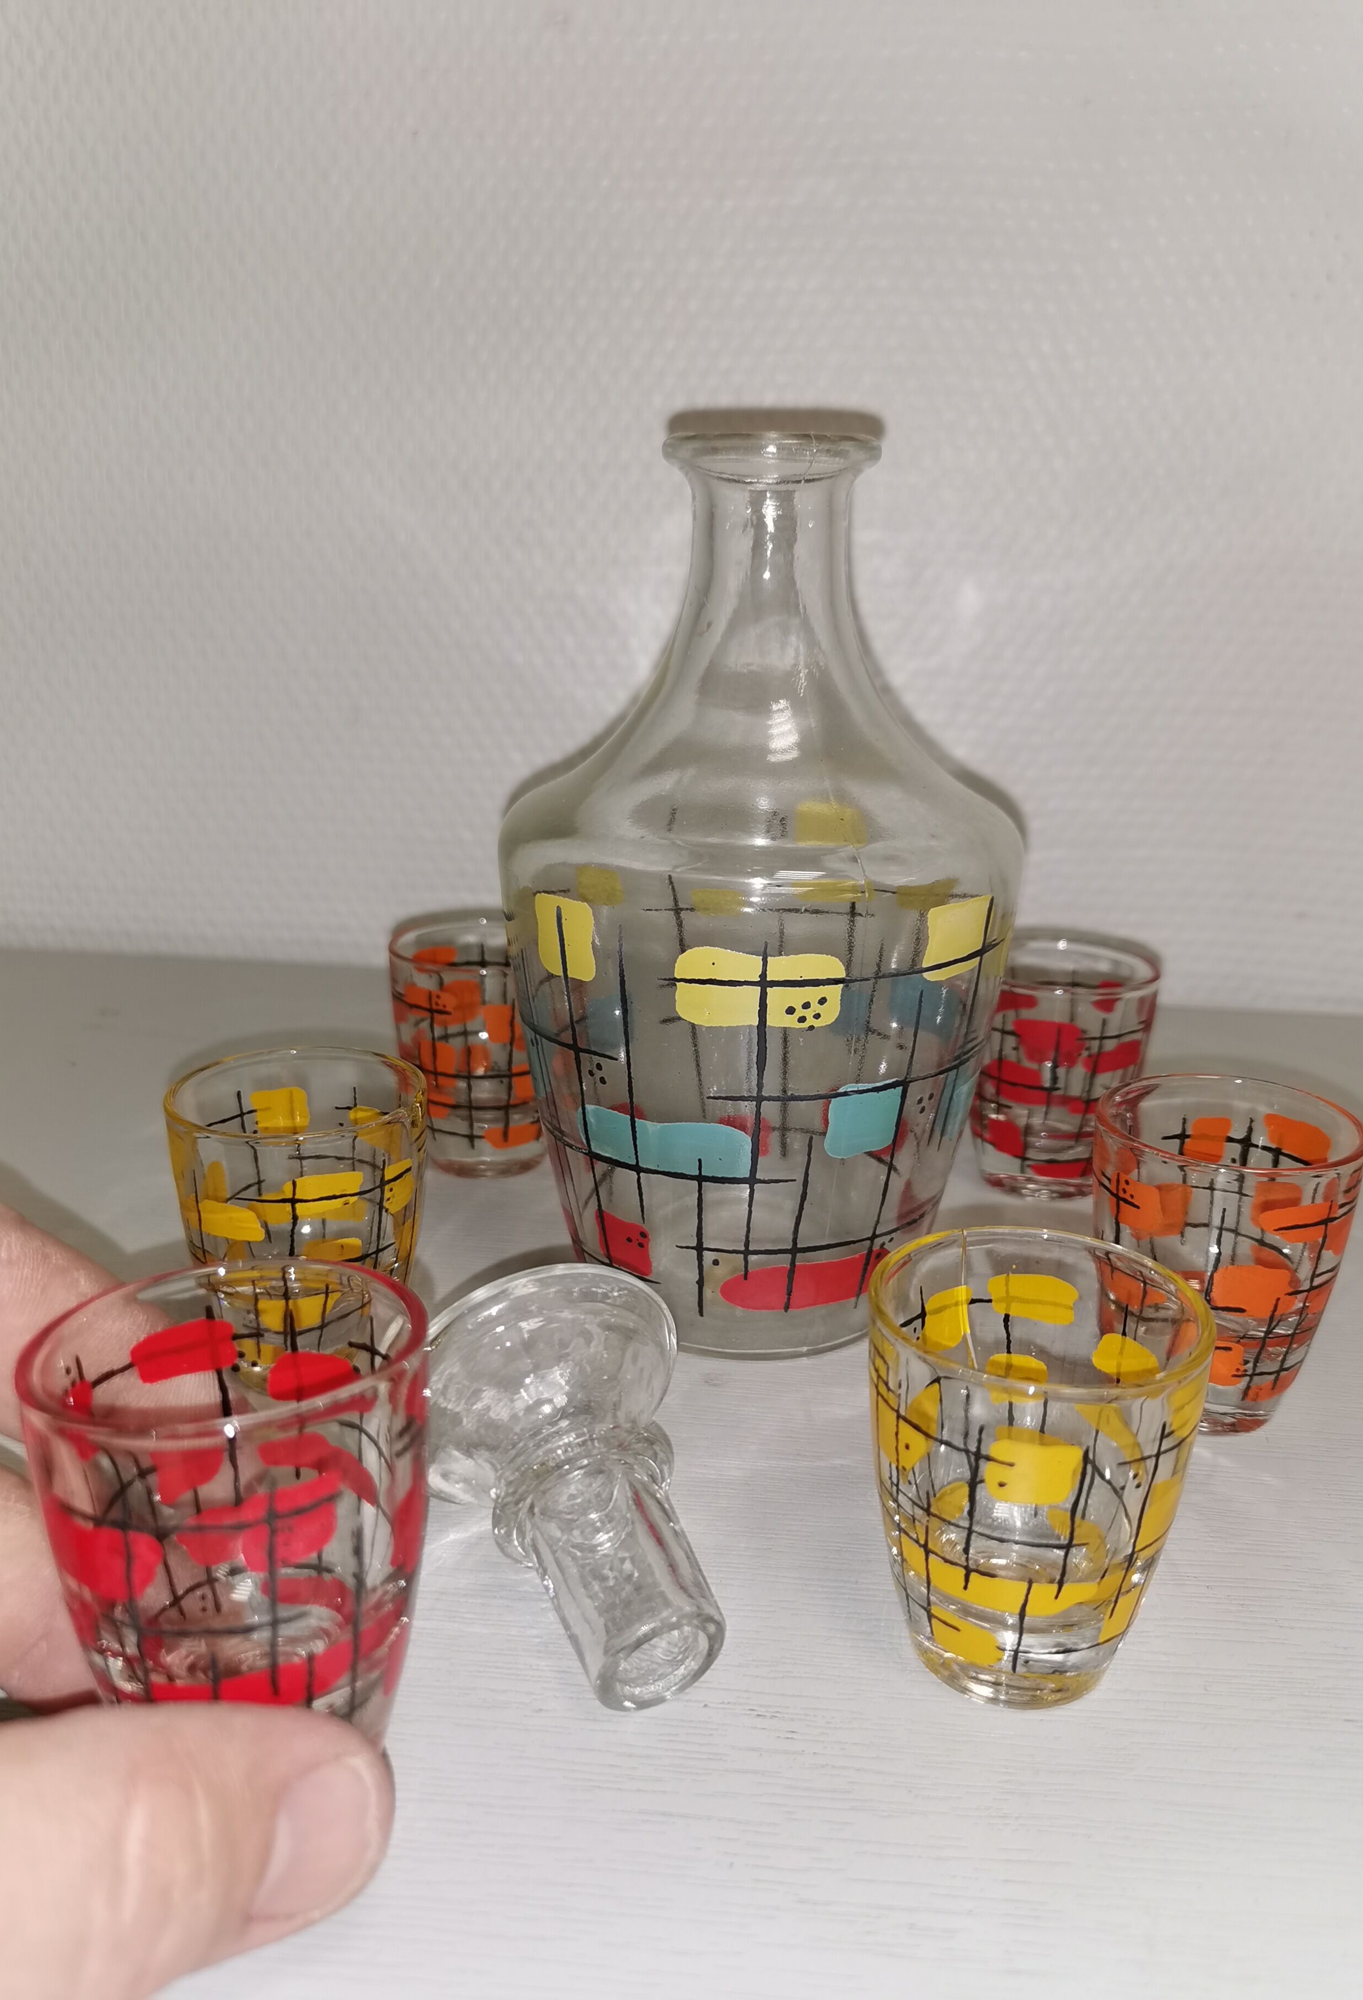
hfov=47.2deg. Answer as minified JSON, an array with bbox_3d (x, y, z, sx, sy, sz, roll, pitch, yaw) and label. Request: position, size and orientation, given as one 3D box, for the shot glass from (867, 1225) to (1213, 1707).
[{"bbox_3d":[0.046,0.064,0.210,0.044,0.052,0.044,1,17,0],"label":"shot glass"}]

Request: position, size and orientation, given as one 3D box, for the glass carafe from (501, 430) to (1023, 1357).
[{"bbox_3d":[0.015,-0.020,0.293,0.097,0.161,0.097,1,17,0],"label":"glass carafe"}]

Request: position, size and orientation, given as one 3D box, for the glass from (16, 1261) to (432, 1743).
[{"bbox_3d":[-0.050,0.063,0.178,0.044,0.052,0.044,-1,15,0],"label":"glass"}]

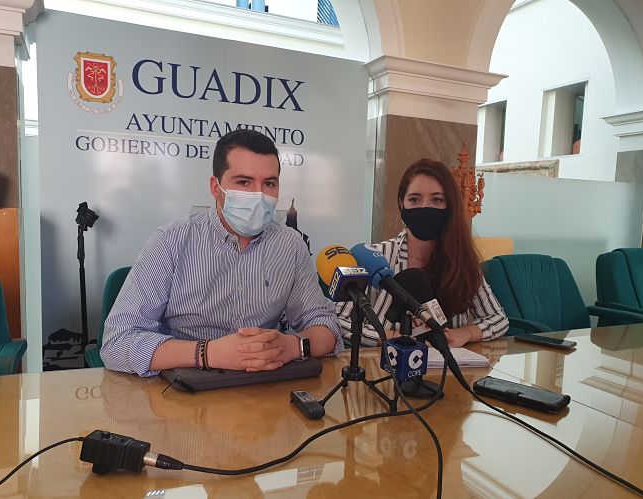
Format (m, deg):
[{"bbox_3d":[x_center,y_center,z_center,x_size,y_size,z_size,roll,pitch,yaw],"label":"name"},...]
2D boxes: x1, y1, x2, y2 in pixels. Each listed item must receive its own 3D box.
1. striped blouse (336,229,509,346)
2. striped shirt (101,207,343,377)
[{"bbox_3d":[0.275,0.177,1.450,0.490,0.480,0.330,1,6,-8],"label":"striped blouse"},{"bbox_3d":[-0.236,0.162,1.225,0.570,0.520,0.360,0,6,-18],"label":"striped shirt"}]

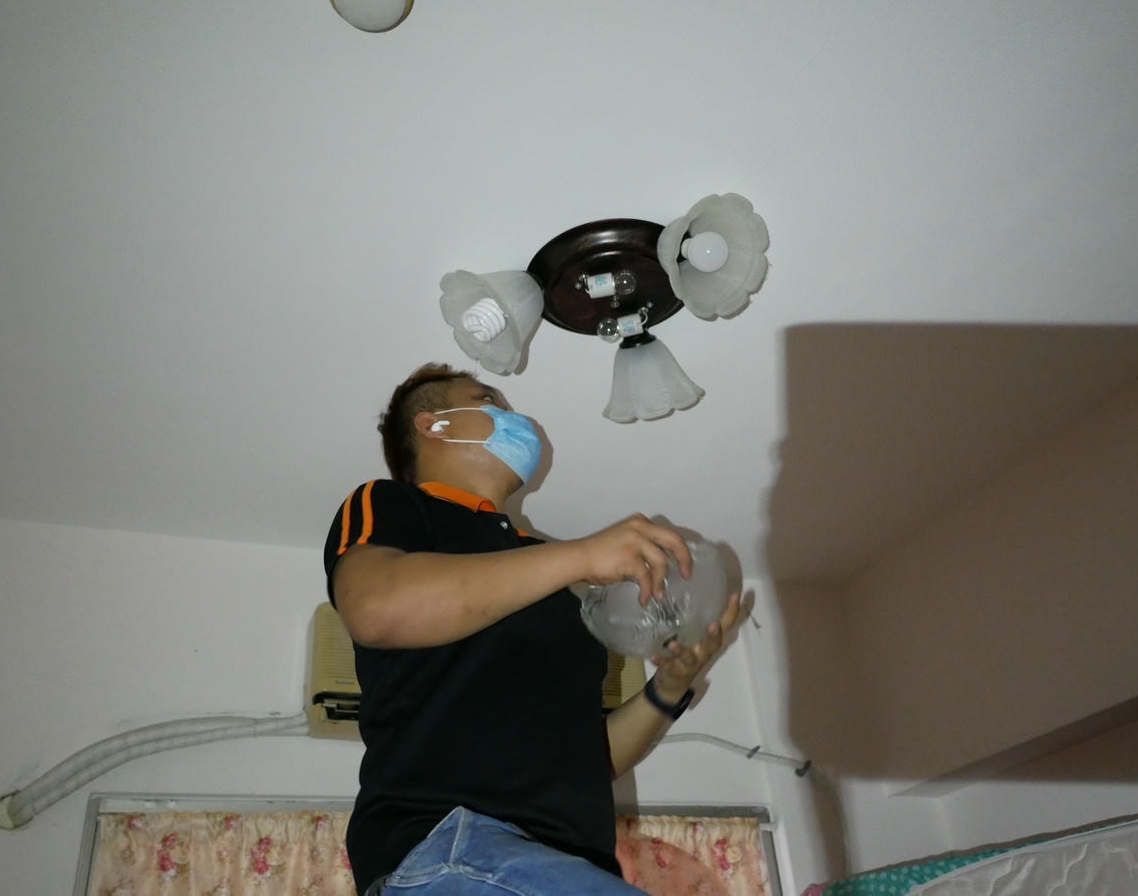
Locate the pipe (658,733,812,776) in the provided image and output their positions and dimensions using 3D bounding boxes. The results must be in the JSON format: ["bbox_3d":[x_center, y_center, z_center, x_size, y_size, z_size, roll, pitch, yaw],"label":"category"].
[{"bbox_3d":[0.382,0.722,2.483,0.403,0.086,0.076,8,-33,-19],"label":"pipe"}]

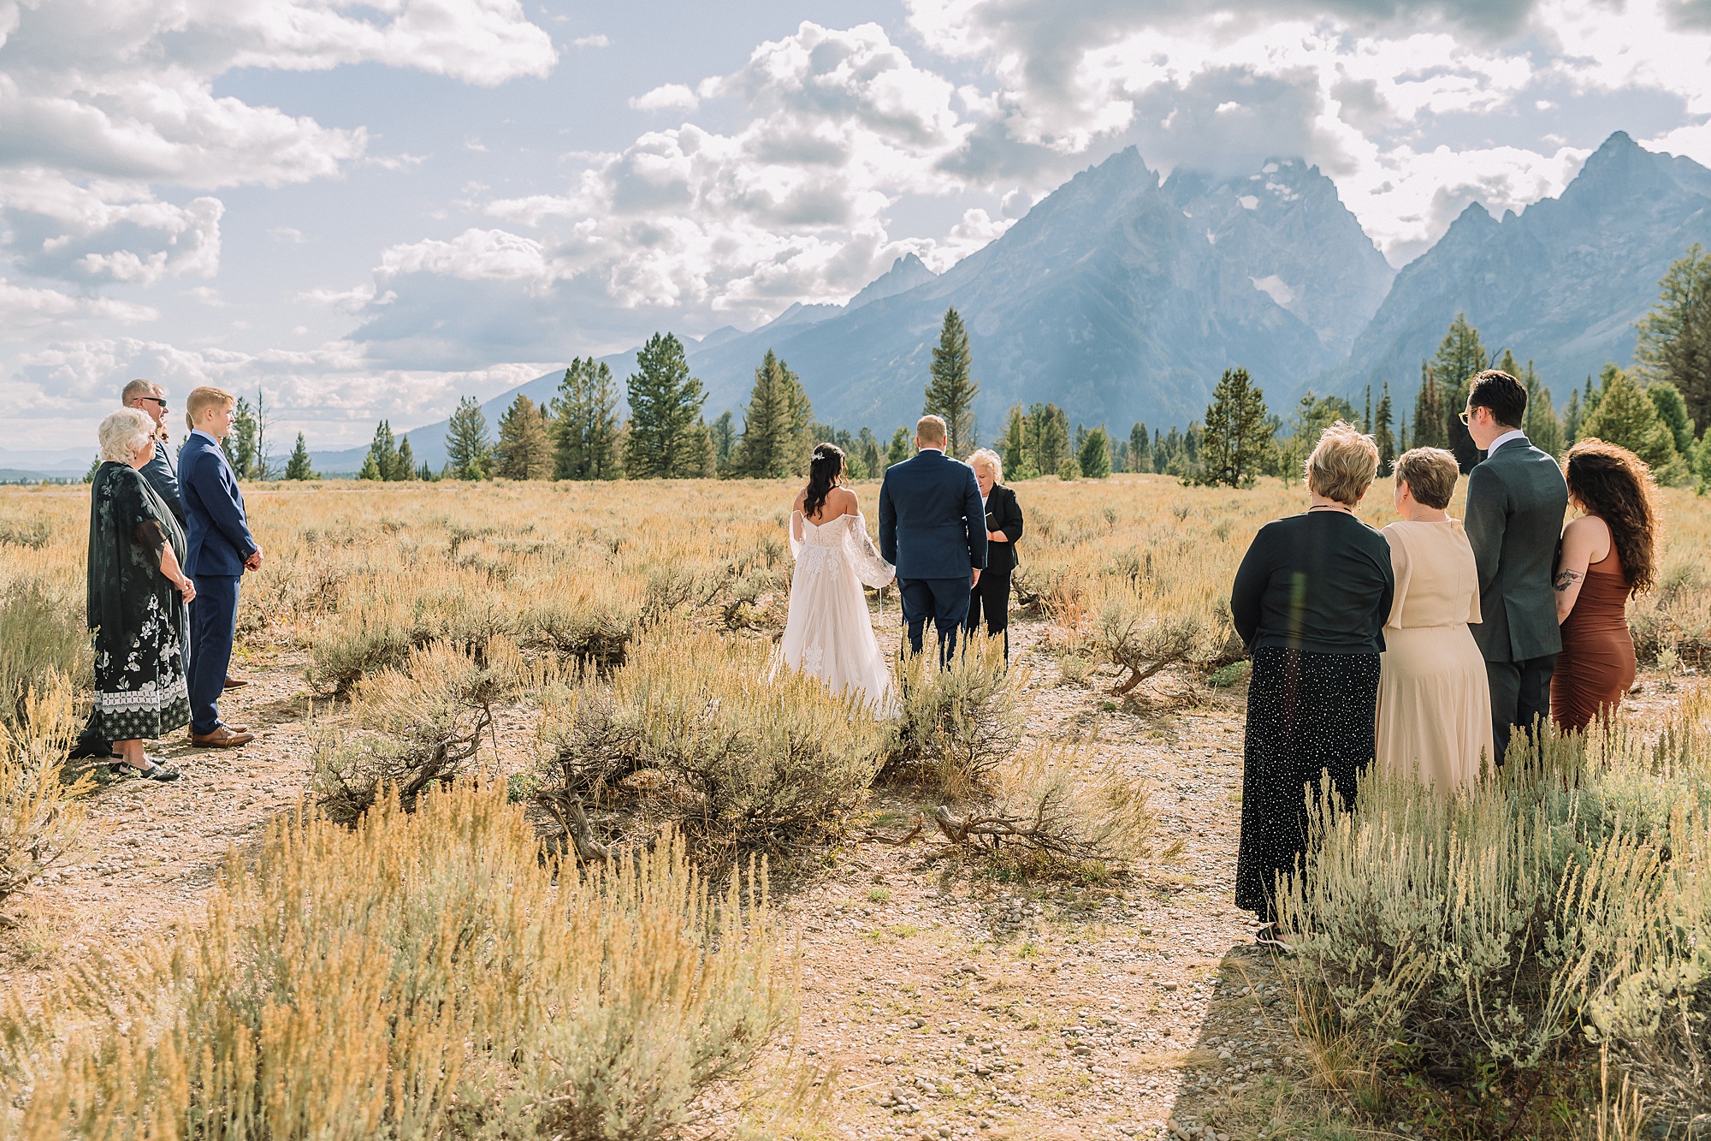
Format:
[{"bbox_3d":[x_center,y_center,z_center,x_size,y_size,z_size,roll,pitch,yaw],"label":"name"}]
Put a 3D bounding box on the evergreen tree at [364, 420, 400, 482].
[{"bbox_3d":[-42.688,-10.706,149.626,3.247,5.533,3.247,0,3,0],"label":"evergreen tree"}]

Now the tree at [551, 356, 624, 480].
[{"bbox_3d":[-20.948,-11.914,130.000,5.433,9.615,5.161,0,3,0],"label":"tree"}]

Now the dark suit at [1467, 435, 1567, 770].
[{"bbox_3d":[2.265,0.330,5.700,0.520,1.595,0.350,-2,4,-32],"label":"dark suit"}]

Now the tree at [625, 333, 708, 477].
[{"bbox_3d":[-17.047,-14.771,149.377,7.323,13.210,7.323,0,3,0],"label":"tree"}]

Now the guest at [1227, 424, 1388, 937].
[{"bbox_3d":[1.449,0.353,5.331,0.520,1.644,0.380,0,4,-8],"label":"guest"}]

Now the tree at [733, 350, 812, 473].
[{"bbox_3d":[-6.478,-12.228,130.000,6.164,10.033,5.856,0,3,0],"label":"tree"}]

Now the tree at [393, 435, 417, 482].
[{"bbox_3d":[-40.535,-10.047,149.666,2.045,4.211,2.045,0,3,0],"label":"tree"}]

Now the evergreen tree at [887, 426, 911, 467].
[{"bbox_3d":[4.376,-11.806,165.000,2.785,5.041,2.646,0,3,0],"label":"evergreen tree"}]

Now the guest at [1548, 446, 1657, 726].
[{"bbox_3d":[2.735,0.323,6.050,0.460,1.600,0.370,-3,4,-37],"label":"guest"}]

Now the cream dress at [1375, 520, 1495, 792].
[{"bbox_3d":[2.003,0.458,5.789,0.460,1.260,0.360,-1,4,-18],"label":"cream dress"}]

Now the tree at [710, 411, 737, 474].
[{"bbox_3d":[-14.604,-14.090,184.484,2.965,7.119,2.965,0,3,0],"label":"tree"}]

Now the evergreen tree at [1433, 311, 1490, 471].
[{"bbox_3d":[45.457,-13.214,125.000,4.420,12.159,4.199,0,3,0],"label":"evergreen tree"}]

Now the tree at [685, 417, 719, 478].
[{"bbox_3d":[-16.708,-13.241,180.000,4.051,6.512,3.848,0,3,0],"label":"tree"}]

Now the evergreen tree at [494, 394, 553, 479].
[{"bbox_3d":[-29.866,-11.962,149.549,5.288,7.815,5.288,0,3,0],"label":"evergreen tree"}]

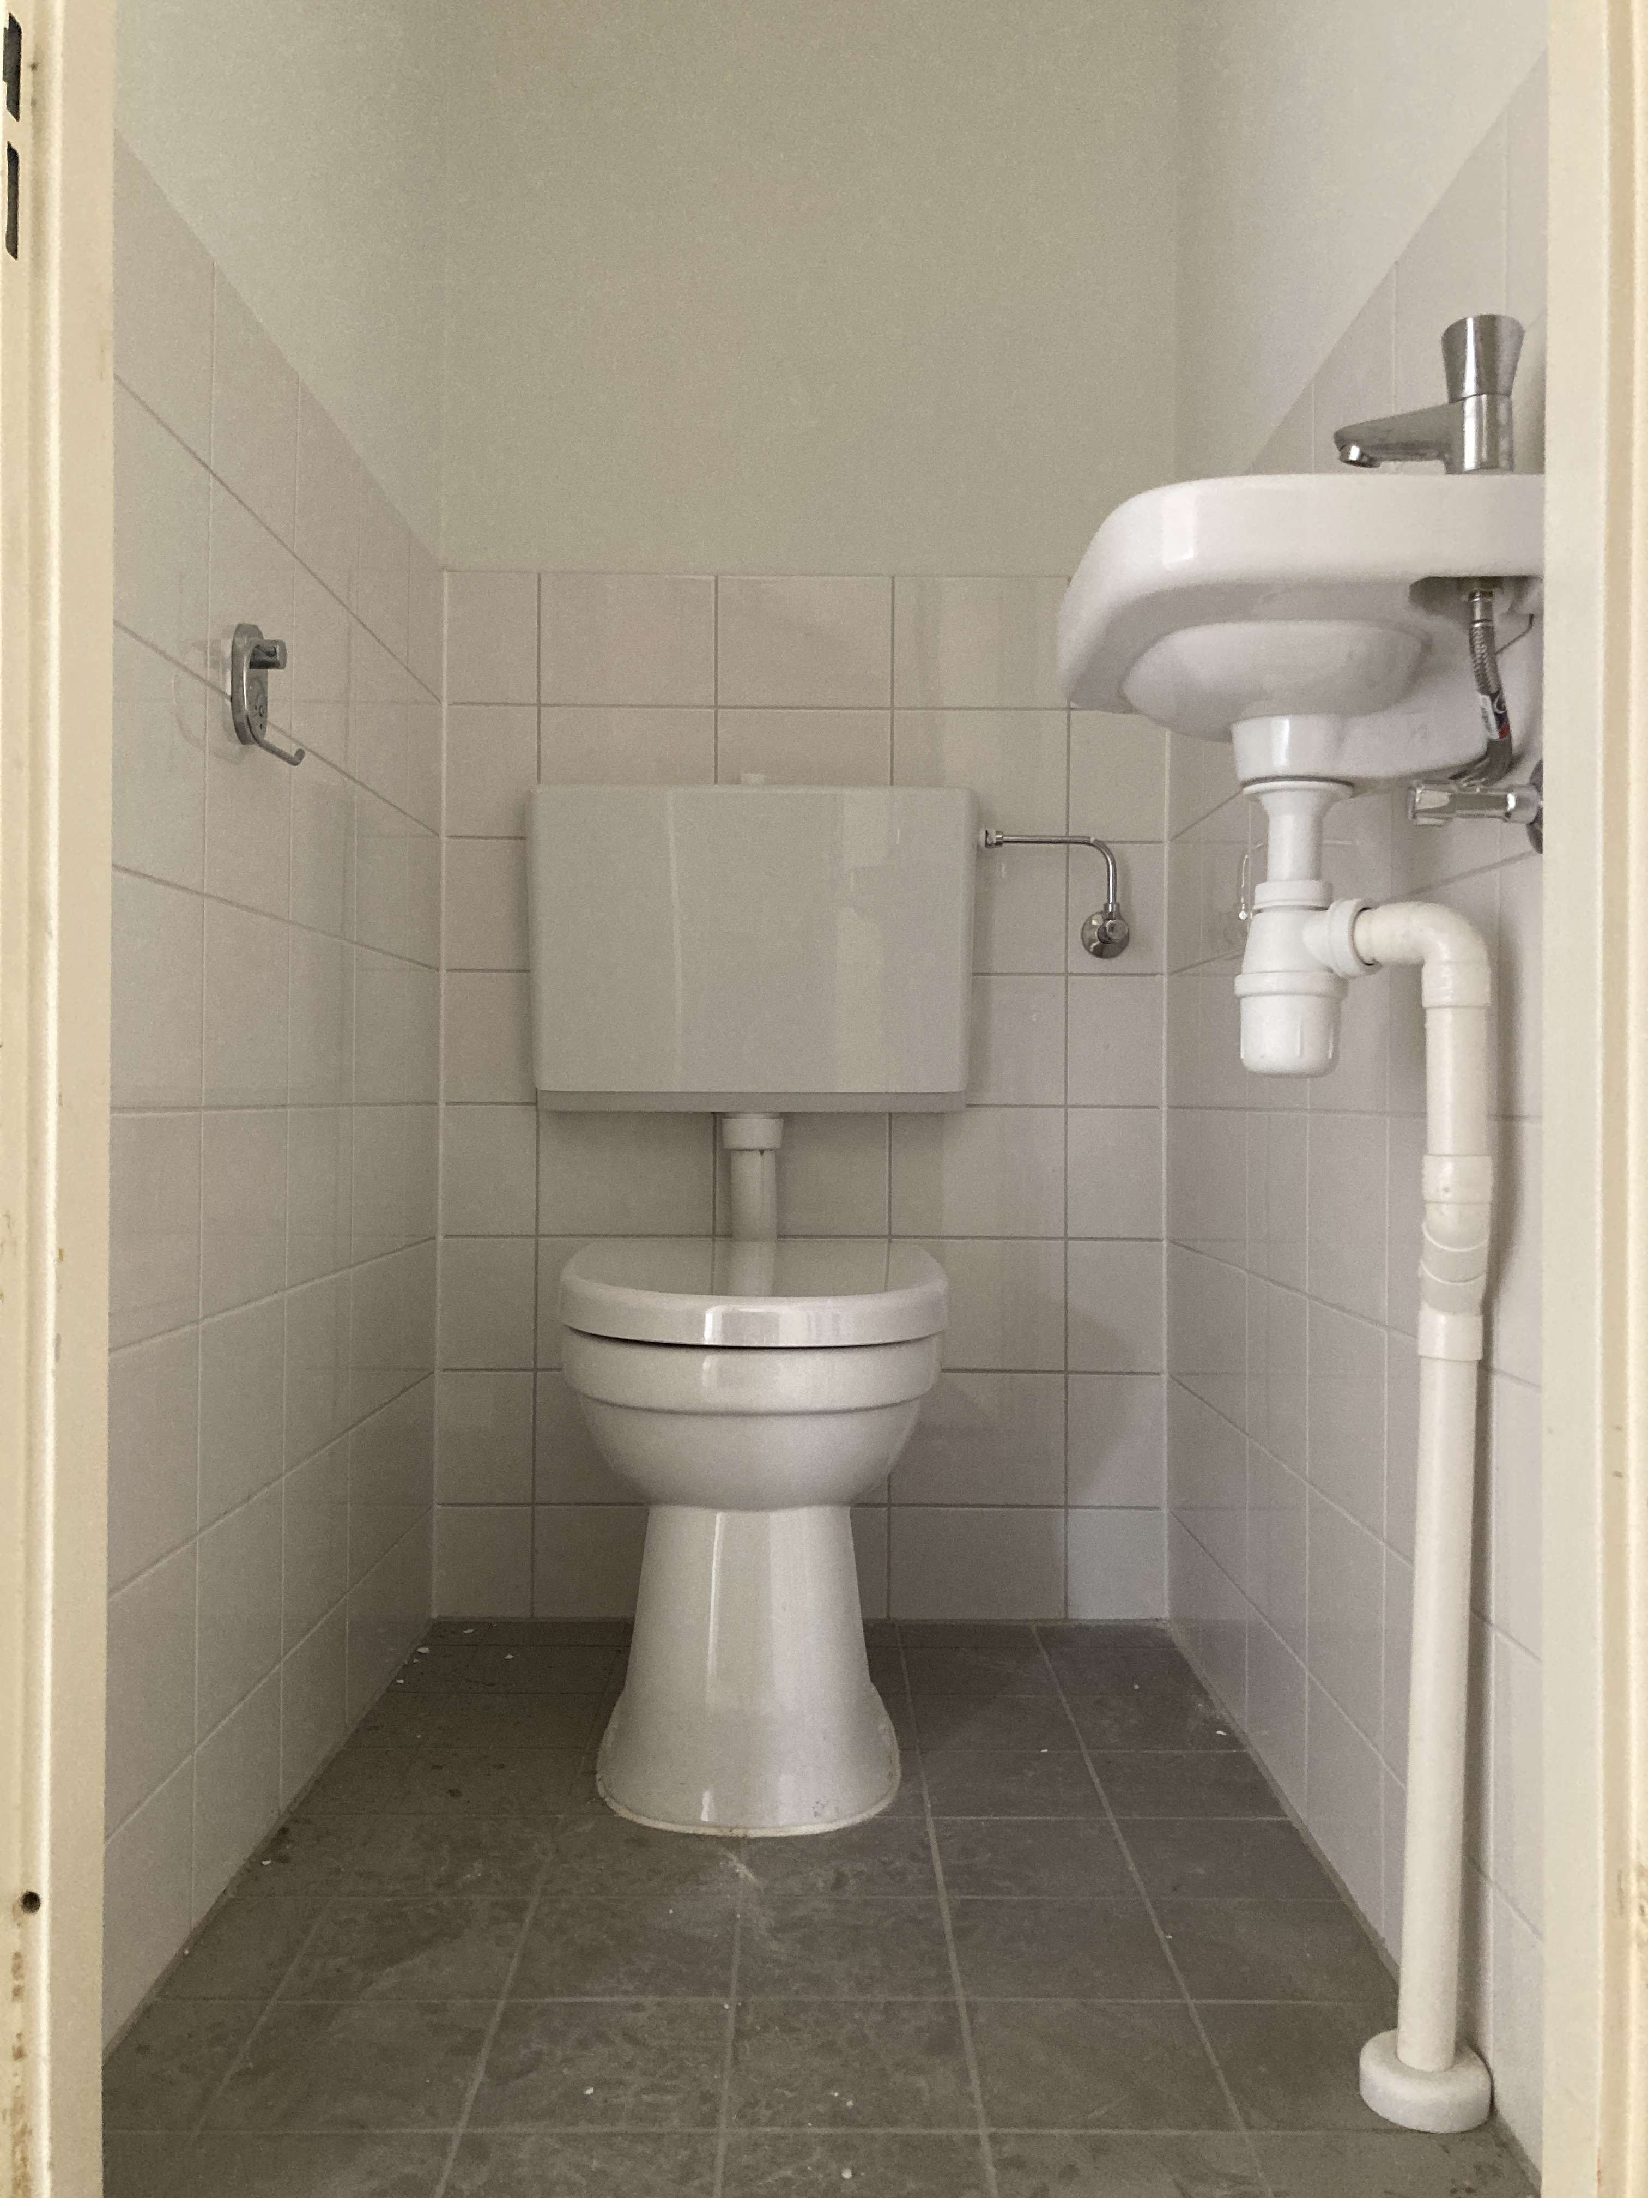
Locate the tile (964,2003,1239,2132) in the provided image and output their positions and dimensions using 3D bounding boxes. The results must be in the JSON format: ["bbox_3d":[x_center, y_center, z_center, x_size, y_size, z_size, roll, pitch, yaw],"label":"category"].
[{"bbox_3d":[0.167,0.600,1.097,0.148,0.010,0.146,0,0,0],"label":"tile"}]

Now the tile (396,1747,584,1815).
[{"bbox_3d":[-0.281,0.585,1.514,0.145,0.009,0.147,0,0,0],"label":"tile"}]

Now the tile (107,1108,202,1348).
[{"bbox_3d":[-0.445,0.082,1.159,0.010,0.148,0.202,0,0,0],"label":"tile"}]

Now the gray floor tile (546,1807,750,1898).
[{"bbox_3d":[-0.137,0.598,1.393,0.148,0.010,0.146,0,0,0],"label":"gray floor tile"}]

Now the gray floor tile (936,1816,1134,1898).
[{"bbox_3d":[0.161,0.587,1.368,0.145,0.009,0.147,0,0,0],"label":"gray floor tile"}]

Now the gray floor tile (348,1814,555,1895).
[{"bbox_3d":[-0.288,0.596,1.391,0.148,0.010,0.147,0,0,-1],"label":"gray floor tile"}]

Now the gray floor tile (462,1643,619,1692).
[{"bbox_3d":[-0.288,0.593,1.835,0.147,0.010,0.147,0,0,0],"label":"gray floor tile"}]

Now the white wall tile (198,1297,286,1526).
[{"bbox_3d":[-0.444,0.232,1.348,0.010,0.147,0.194,0,0,0],"label":"white wall tile"}]

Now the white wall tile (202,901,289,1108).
[{"bbox_3d":[-0.439,-0.068,1.343,0.010,0.148,0.197,0,0,0],"label":"white wall tile"}]

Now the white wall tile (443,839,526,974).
[{"bbox_3d":[-0.377,-0.219,2.013,0.106,0.147,0.010,0,0,0],"label":"white wall tile"}]

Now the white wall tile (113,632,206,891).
[{"bbox_3d":[-0.447,-0.220,1.170,0.010,0.149,0.195,0,0,0],"label":"white wall tile"}]

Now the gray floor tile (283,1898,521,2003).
[{"bbox_3d":[-0.287,0.597,1.243,0.148,0.010,0.146,0,0,0],"label":"gray floor tile"}]

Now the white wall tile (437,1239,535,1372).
[{"bbox_3d":[-0.379,0.231,2.007,0.107,0.148,0.009,0,0,0],"label":"white wall tile"}]

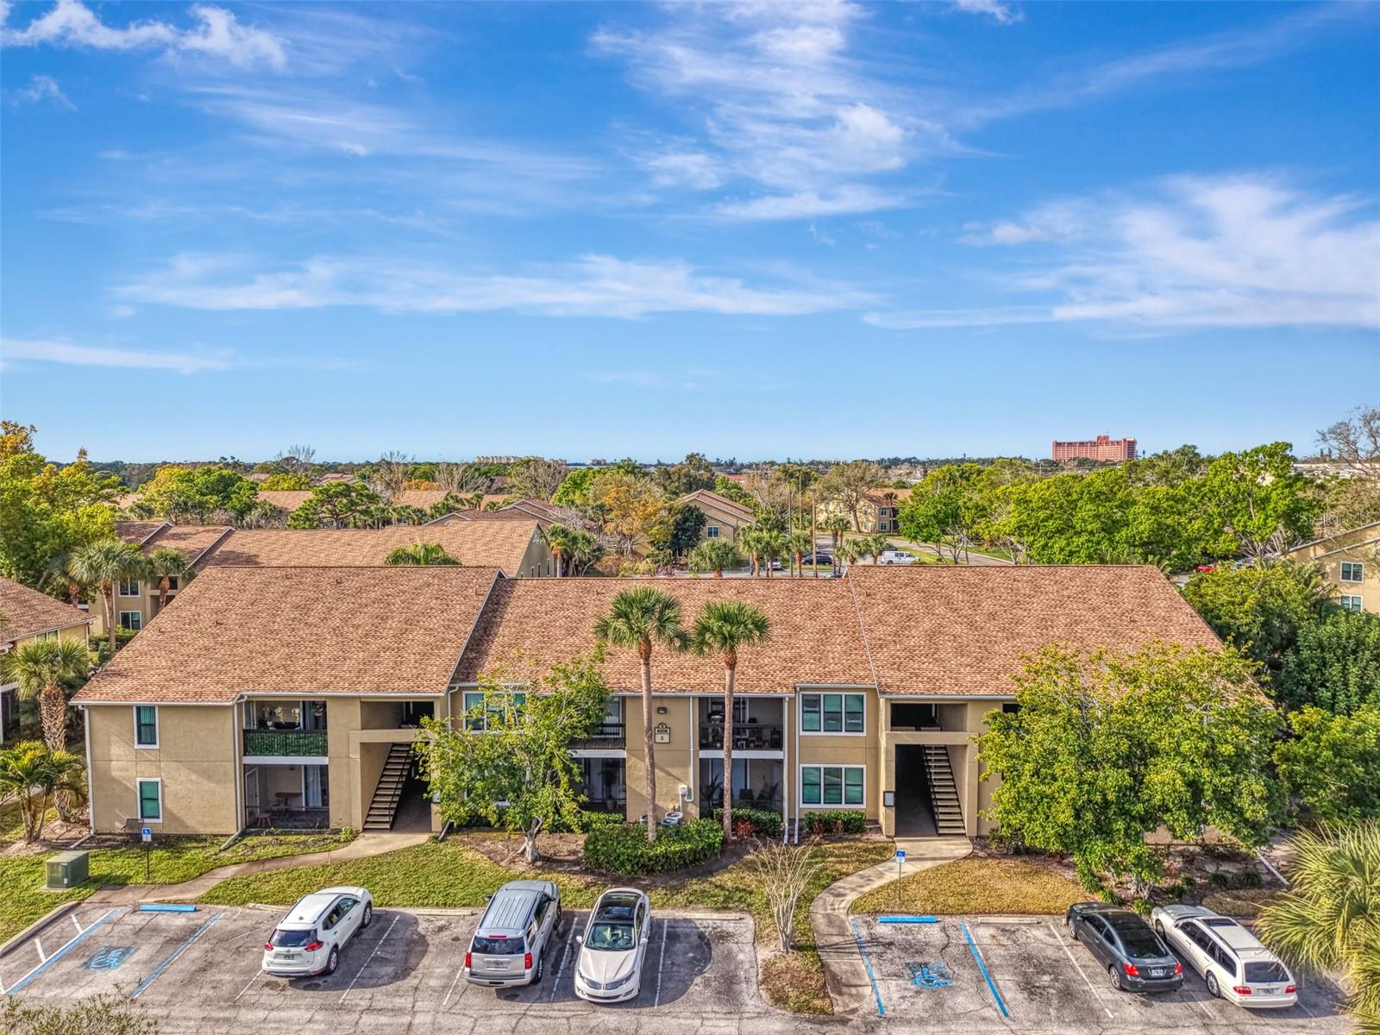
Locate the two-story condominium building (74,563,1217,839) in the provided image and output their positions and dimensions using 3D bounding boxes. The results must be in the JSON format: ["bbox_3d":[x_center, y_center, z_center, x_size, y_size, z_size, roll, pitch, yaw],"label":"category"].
[{"bbox_3d":[-0.740,7.189,46.587,45.792,9.500,20.200,0,3,1],"label":"two-story condominium building"}]

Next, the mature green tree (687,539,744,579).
[{"bbox_3d":[2.449,5.352,92.465,5.200,6.300,5.200,0,3,0],"label":"mature green tree"}]

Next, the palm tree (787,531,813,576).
[{"bbox_3d":[13.595,4.836,118.473,3.400,6.350,3.300,0,3,0],"label":"palm tree"}]

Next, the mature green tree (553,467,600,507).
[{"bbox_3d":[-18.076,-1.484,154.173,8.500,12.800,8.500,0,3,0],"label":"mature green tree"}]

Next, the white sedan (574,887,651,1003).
[{"bbox_3d":[-2.150,11.907,27.063,1.900,1.480,4.930,0,3,3],"label":"white sedan"}]

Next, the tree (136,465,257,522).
[{"bbox_3d":[-62.999,0.326,122.212,14.200,13.900,14.000,0,3,0],"label":"tree"}]

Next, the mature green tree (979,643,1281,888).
[{"bbox_3d":[13.993,8.063,30.218,9.300,8.100,8.500,0,3,0],"label":"mature green tree"}]

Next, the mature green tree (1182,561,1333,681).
[{"bbox_3d":[30.655,6.888,51.970,7.500,8.700,7.500,0,3,0],"label":"mature green tree"}]

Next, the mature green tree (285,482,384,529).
[{"bbox_3d":[-41.687,1.887,112.284,11.000,11.900,11.000,0,3,0],"label":"mature green tree"}]

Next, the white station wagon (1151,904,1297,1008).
[{"bbox_3d":[15.708,12.744,28.355,1.800,1.500,4.830,0,3,-2],"label":"white station wagon"}]

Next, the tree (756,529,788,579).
[{"bbox_3d":[9.334,4.446,108.941,3.700,6.200,3.700,0,3,0],"label":"tree"}]

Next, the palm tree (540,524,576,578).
[{"bbox_3d":[-11.376,5.072,82.416,3.300,8.900,3.300,0,3,0],"label":"palm tree"}]

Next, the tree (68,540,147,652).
[{"bbox_3d":[-44.244,6.148,72.973,5.300,8.951,5.000,0,3,0],"label":"tree"}]

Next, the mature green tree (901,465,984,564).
[{"bbox_3d":[35.457,-0.349,134.193,12.000,13.900,11.500,0,3,0],"label":"mature green tree"}]

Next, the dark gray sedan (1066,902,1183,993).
[{"bbox_3d":[12.050,11.621,26.598,1.760,1.420,4.450,0,3,1],"label":"dark gray sedan"}]

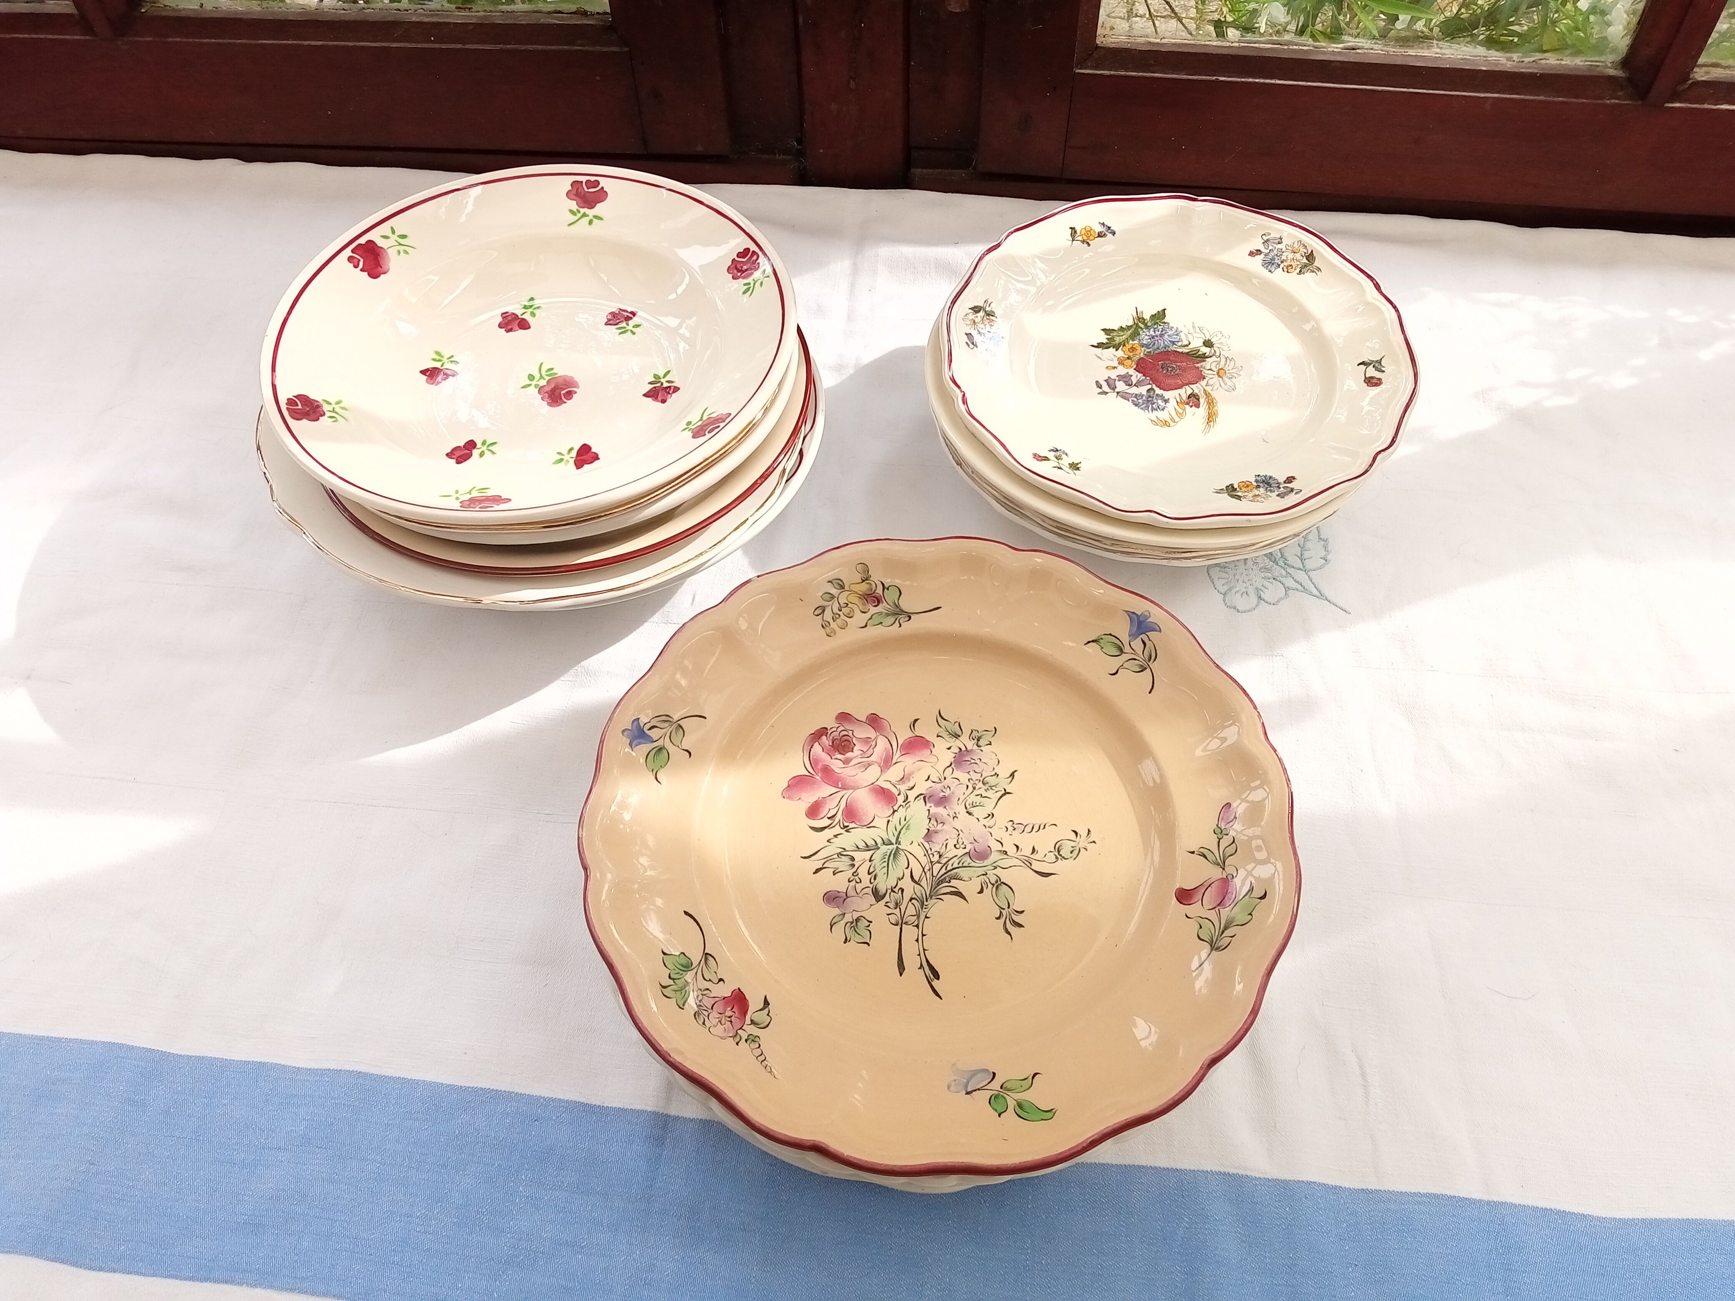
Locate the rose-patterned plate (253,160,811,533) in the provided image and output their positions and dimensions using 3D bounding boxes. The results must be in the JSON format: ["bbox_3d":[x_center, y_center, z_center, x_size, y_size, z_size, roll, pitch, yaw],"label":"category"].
[{"bbox_3d":[-0.150,-0.134,0.638,0.236,0.038,0.236,0,54,0],"label":"rose-patterned plate"}]

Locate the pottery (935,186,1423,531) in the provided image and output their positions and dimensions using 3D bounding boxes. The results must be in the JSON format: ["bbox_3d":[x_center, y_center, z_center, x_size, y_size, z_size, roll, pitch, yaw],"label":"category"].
[{"bbox_3d":[0.137,-0.128,0.627,0.210,0.023,0.210,0,55,1],"label":"pottery"}]

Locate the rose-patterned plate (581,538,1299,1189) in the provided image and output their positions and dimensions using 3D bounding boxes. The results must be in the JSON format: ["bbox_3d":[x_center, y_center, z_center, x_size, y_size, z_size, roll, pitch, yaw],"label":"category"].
[{"bbox_3d":[0.024,0.062,0.497,0.248,0.026,0.248,0,54,0],"label":"rose-patterned plate"}]

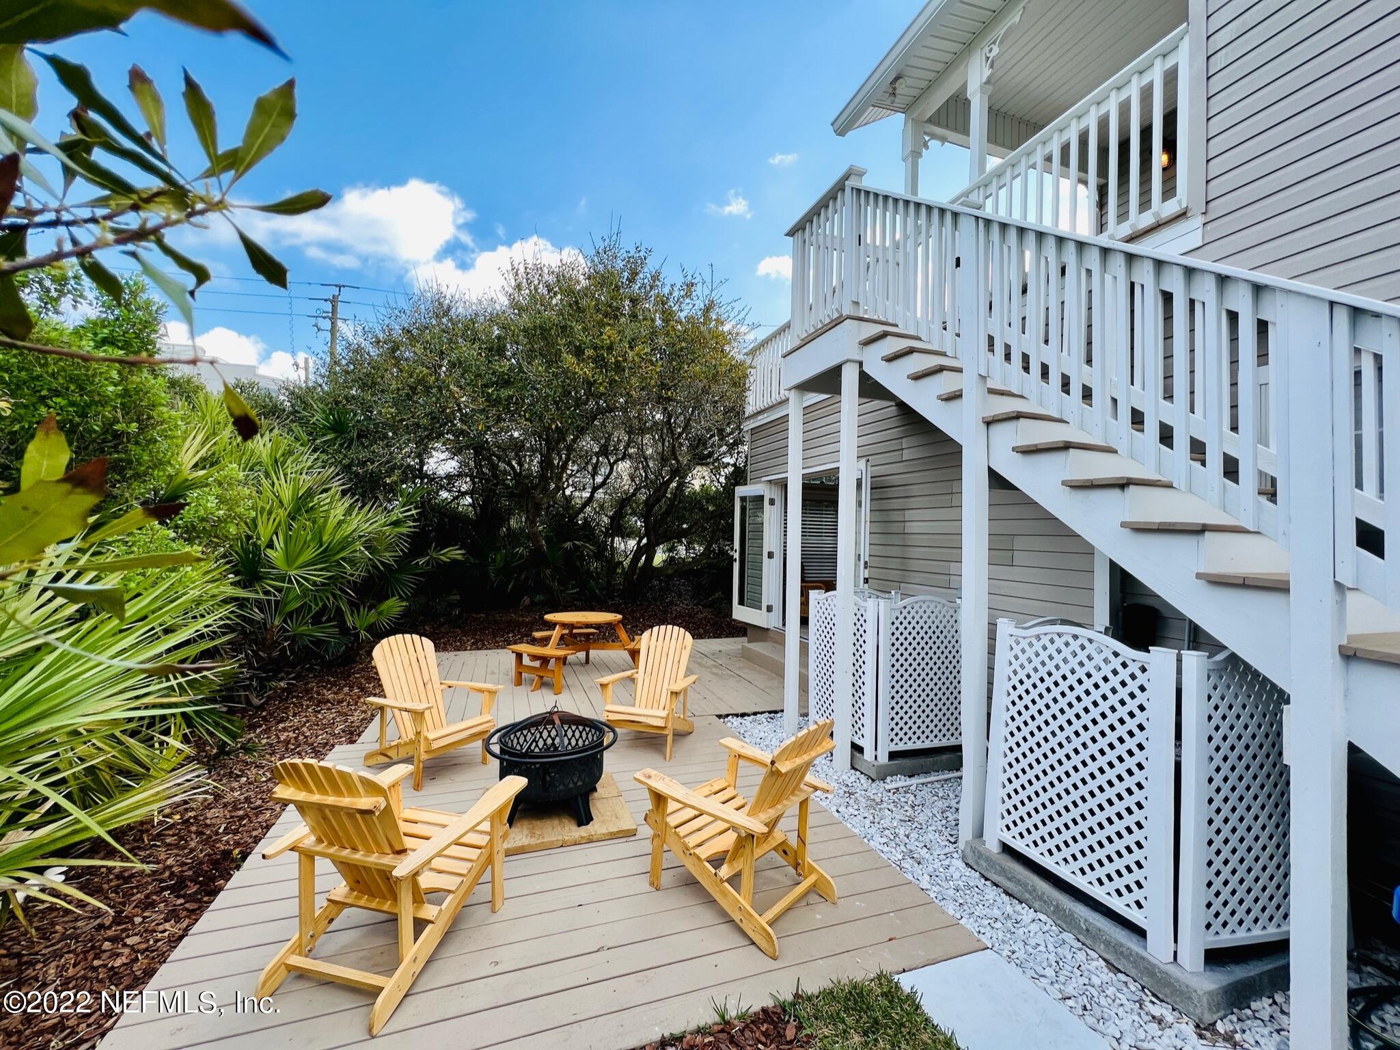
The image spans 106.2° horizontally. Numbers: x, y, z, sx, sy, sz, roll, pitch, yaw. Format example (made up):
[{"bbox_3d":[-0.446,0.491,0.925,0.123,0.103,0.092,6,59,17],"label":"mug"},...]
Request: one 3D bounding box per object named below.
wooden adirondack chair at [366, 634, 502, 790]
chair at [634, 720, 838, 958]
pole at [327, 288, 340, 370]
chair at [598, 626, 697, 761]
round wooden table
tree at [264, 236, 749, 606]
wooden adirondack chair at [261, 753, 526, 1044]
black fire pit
[{"bbox_3d":[-1.942,1.284,3.793,0.790,0.872,0.735,0,-2,28],"label":"wooden adirondack chair"},{"bbox_3d":[0.206,1.282,2.487,0.790,0.872,0.735,-1,-3,43],"label":"chair"},{"bbox_3d":[-14.600,-3.750,21.000,0.320,11.300,0.320,1,-2,0],"label":"pole"},{"bbox_3d":[-0.376,1.345,4.364,0.735,0.872,0.790,1,-2,18],"label":"chair"},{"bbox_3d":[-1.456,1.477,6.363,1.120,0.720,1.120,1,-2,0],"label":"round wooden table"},{"bbox_3d":[-3.700,-2.100,10.500,9.000,7.000,6.500,1,-2,0],"label":"tree"},{"bbox_3d":[-1.201,1.233,2.111,0.735,0.872,0.790,1,-2,11],"label":"wooden adirondack chair"},{"bbox_3d":[-0.863,1.378,3.115,0.765,0.600,0.765,1,-2,0],"label":"black fire pit"}]

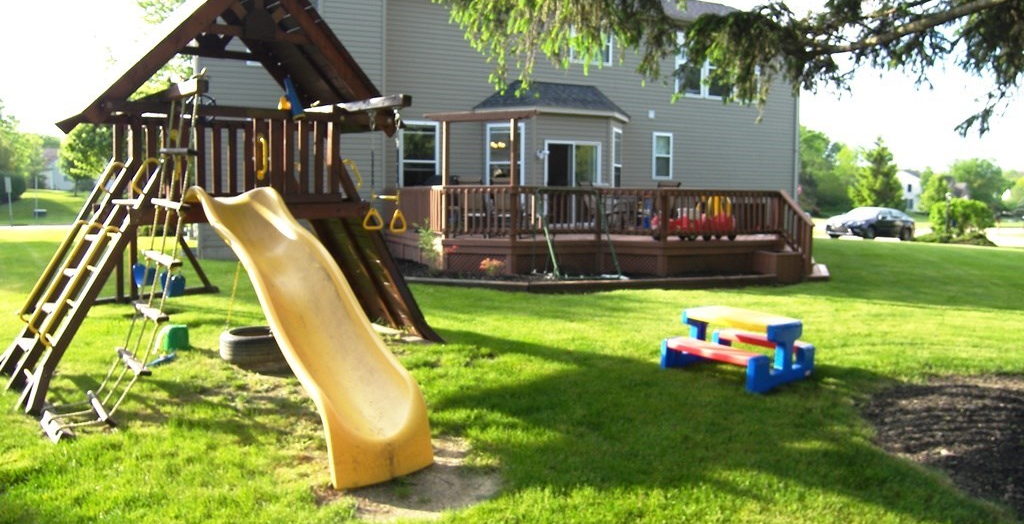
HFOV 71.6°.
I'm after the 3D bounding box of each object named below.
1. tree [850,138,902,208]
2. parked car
[{"bbox_3d":[29.776,-6.944,58.000,4.200,6.290,4.200,0,6,0],"label":"tree"},{"bbox_3d":[15.838,-1.675,31.300,4.600,1.430,1.780,-3,7,-31],"label":"parked car"}]

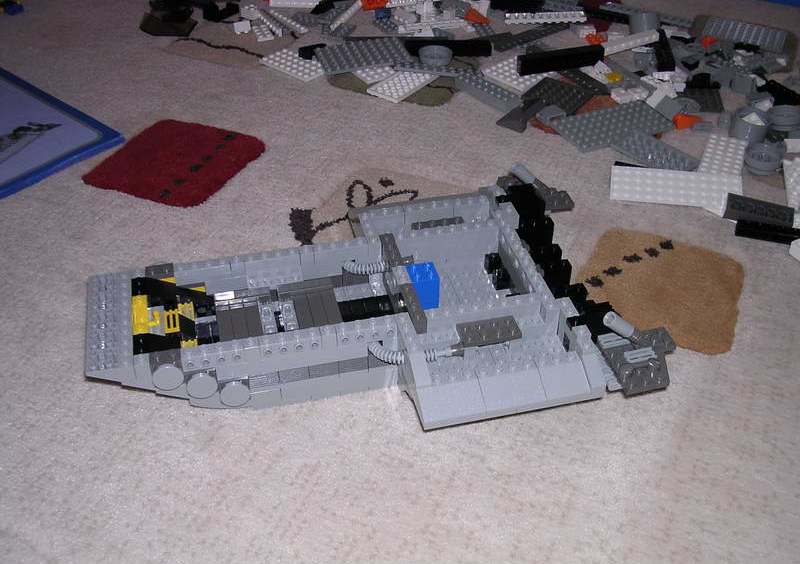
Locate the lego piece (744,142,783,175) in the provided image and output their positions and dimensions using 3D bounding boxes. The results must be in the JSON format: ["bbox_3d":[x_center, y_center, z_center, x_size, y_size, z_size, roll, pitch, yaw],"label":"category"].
[{"bbox_3d":[0.298,-0.101,0.718,0.030,0.011,0.030,1,41,-1],"label":"lego piece"}]

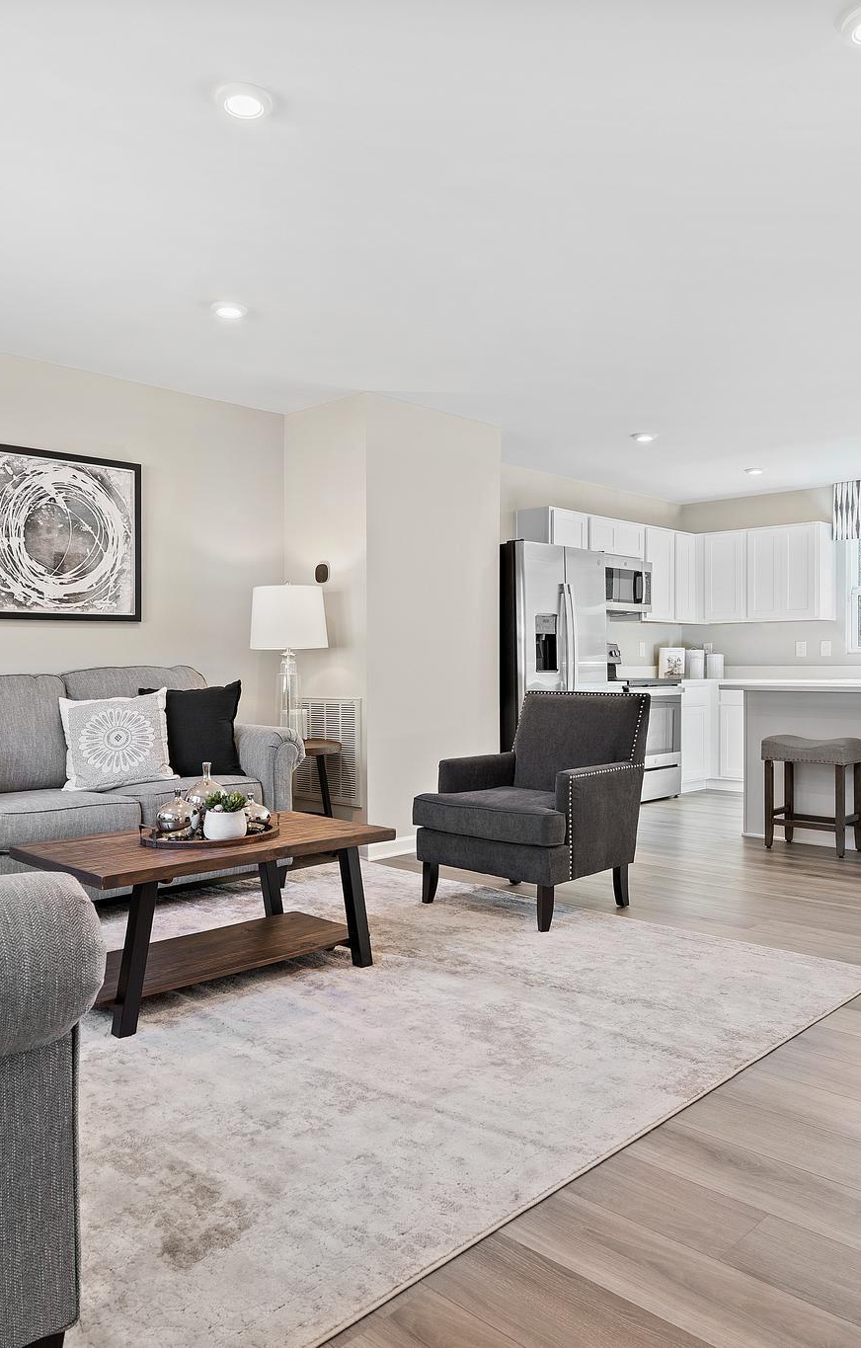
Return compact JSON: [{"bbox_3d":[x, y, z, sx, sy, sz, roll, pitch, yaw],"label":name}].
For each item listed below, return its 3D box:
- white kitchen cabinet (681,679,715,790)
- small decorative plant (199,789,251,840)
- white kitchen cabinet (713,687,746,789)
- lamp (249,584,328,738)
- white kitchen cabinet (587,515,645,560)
[{"bbox_3d":[1.891,0.492,7.767,0.620,0.895,0.480,0,1,44],"label":"white kitchen cabinet"},{"bbox_3d":[-0.681,0.450,3.170,0.150,0.170,0.150,0,1,0],"label":"small decorative plant"},{"bbox_3d":[2.657,0.501,7.881,0.420,0.870,0.620,0,1,44],"label":"white kitchen cabinet"},{"bbox_3d":[-0.744,-0.056,4.970,0.405,0.850,0.405,0,1,0],"label":"lamp"},{"bbox_3d":[1.308,-1.026,7.363,0.330,0.300,0.760,0,1,44],"label":"white kitchen cabinet"}]

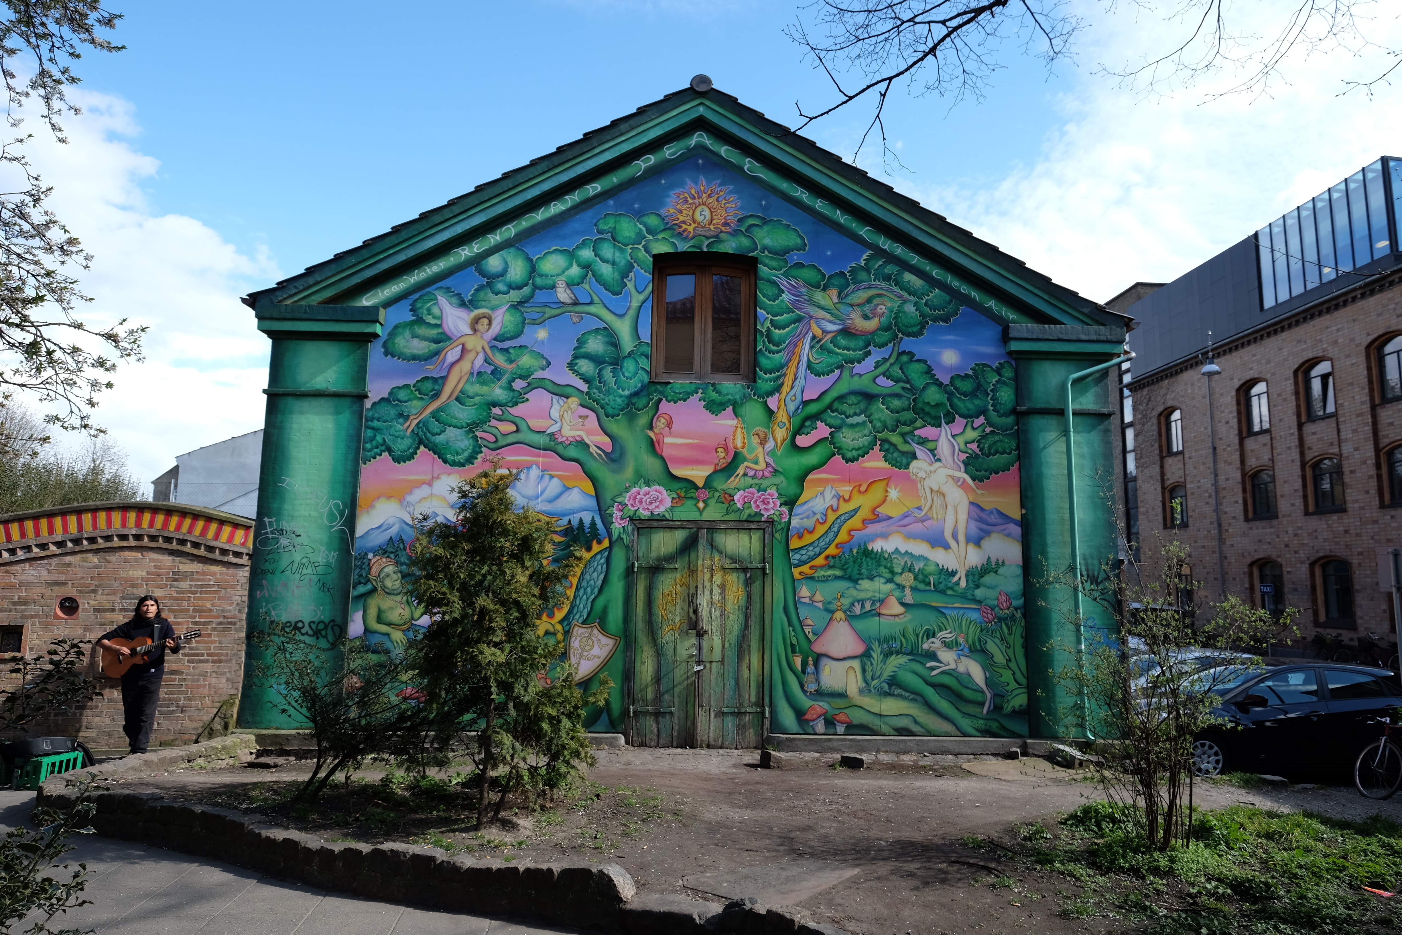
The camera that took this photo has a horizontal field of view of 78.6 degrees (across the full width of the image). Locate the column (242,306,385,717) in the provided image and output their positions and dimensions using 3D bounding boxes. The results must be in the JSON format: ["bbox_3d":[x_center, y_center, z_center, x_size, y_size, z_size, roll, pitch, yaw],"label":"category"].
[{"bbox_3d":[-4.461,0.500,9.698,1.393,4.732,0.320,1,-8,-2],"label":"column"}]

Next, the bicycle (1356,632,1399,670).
[{"bbox_3d":[16.883,4.726,21.300,0.600,1.080,1.780,1,-8,1],"label":"bicycle"}]

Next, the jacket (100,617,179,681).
[{"bbox_3d":[-5.824,1.880,8.880,0.680,0.640,0.380,4,-9,-22],"label":"jacket"}]

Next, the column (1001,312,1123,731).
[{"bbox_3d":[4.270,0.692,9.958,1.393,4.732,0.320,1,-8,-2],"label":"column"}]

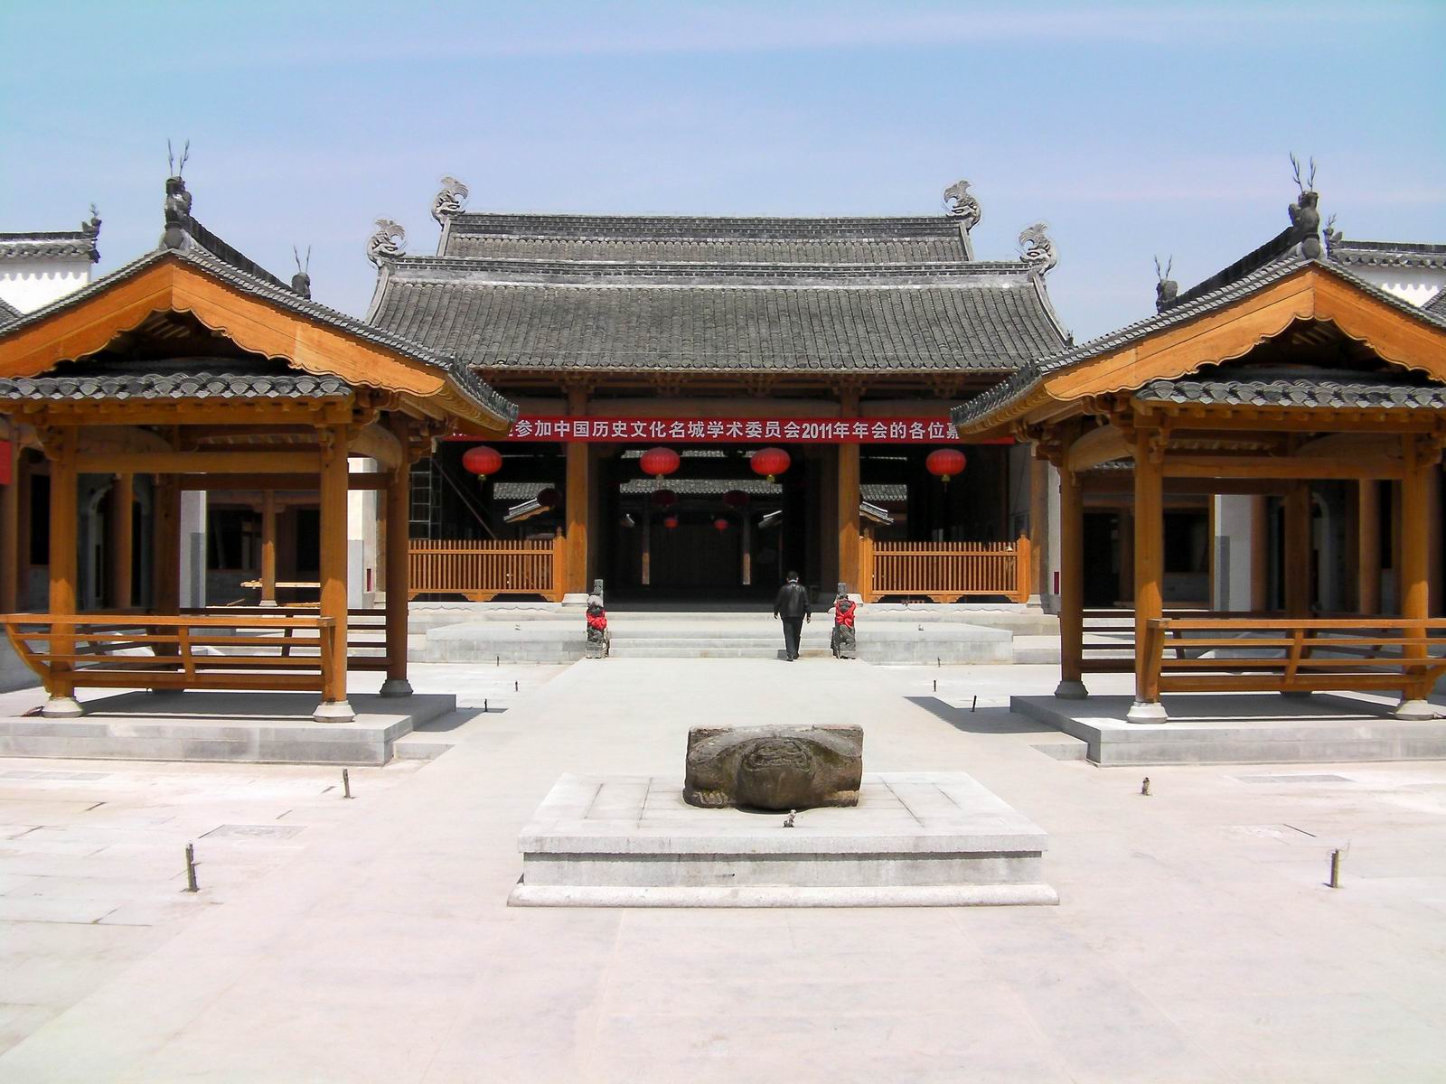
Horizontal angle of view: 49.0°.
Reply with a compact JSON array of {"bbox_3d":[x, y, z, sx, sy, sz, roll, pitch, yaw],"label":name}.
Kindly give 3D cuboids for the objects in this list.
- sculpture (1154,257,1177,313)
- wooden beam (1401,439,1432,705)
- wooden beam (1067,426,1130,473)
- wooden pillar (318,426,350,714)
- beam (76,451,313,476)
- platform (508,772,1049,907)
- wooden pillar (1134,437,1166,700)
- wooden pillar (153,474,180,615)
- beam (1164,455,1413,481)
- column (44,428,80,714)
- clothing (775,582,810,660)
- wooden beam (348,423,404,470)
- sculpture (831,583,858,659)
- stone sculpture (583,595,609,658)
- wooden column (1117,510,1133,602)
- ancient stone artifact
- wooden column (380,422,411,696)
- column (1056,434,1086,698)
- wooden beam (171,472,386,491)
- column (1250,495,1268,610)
[{"bbox_3d":[5.321,-3.084,19.050,0.240,0.720,0.380,0,-1,0],"label":"sculpture"},{"bbox_3d":[6.672,0.245,15.280,0.245,2.580,0.245,0,-1,-1],"label":"wooden beam"},{"bbox_3d":[4.013,-0.996,16.786,0.220,0.380,2.700,0,-1,-1],"label":"wooden beam"},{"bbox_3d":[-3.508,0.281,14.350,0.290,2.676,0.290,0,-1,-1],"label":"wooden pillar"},{"bbox_3d":[-4.996,-0.752,15.130,2.400,0.210,0.140,0,-1,-1],"label":"beam"},{"bbox_3d":[0.290,1.643,9.070,2.670,0.320,2.670,0,-1,0],"label":"platform"},{"bbox_3d":[3.800,0.227,14.150,0.260,2.460,0.260,0,-1,-1],"label":"wooden pillar"},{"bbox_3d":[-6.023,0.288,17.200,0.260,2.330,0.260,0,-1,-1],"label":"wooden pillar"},{"bbox_3d":[5.093,-0.671,14.400,2.200,0.195,0.140,0,-1,-1],"label":"beam"},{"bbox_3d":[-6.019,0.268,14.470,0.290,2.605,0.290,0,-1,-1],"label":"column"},{"bbox_3d":[1.278,1.455,29.200,0.620,1.430,0.380,0,-1,0],"label":"clothing"},{"bbox_3d":[-3.540,-1.002,15.850,0.180,0.380,2.650,0,-1,-1],"label":"wooden beam"},{"bbox_3d":[2.257,1.480,29.500,0.380,1.430,0.520,0,-1,-17],"label":"sculpture"},{"bbox_3d":[-2.519,1.687,31.600,0.510,1.280,0.600,0,-1,-1],"label":"stone sculpture"},{"bbox_3d":[10.432,0.423,41.000,0.420,2.500,0.420,0,-1,0],"label":"wooden column"},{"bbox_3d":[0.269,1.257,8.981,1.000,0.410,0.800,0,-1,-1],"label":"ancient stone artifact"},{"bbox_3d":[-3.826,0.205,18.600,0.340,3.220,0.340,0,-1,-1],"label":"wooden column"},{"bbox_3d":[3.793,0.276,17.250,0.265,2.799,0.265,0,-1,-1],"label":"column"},{"bbox_3d":[-4.822,-0.657,17.350,2.300,0.195,0.140,0,-1,-1],"label":"wooden beam"},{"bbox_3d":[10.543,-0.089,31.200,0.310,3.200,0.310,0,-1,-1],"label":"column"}]

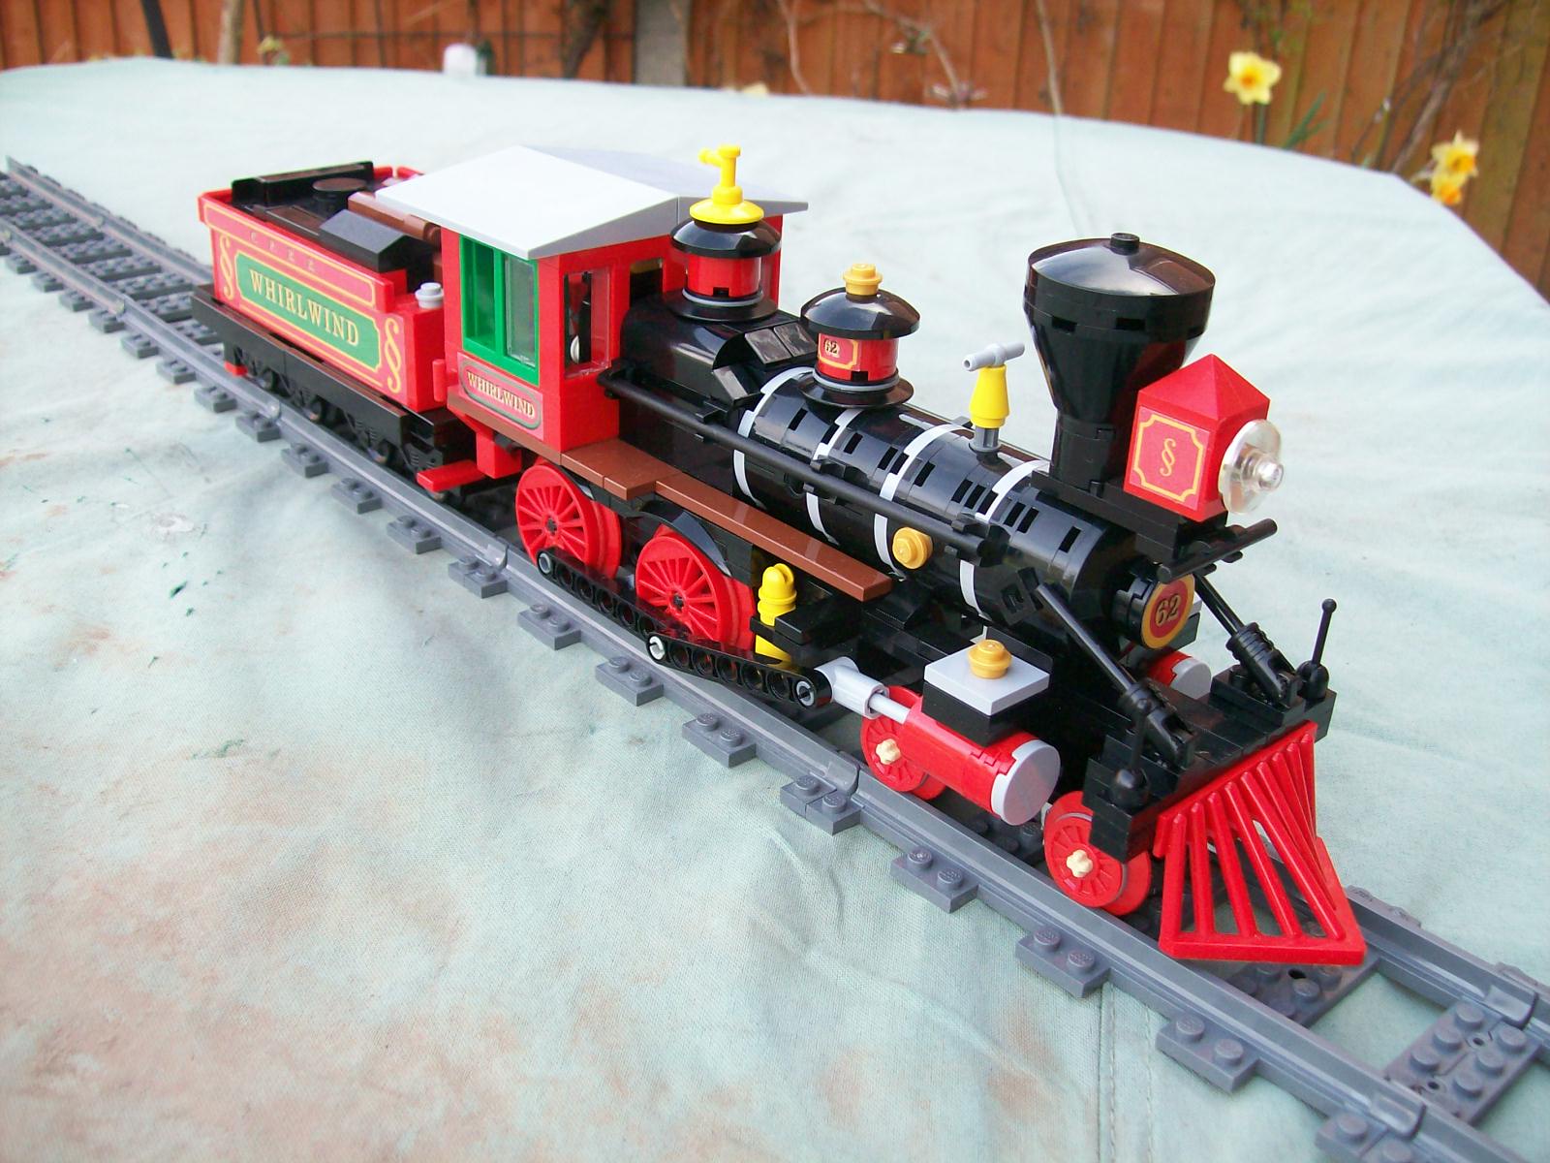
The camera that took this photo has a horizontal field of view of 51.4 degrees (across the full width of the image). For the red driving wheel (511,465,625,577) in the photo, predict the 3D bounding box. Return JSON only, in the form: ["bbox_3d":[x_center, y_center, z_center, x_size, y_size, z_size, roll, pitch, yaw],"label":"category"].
[{"bbox_3d":[-0.052,-0.014,0.395,0.008,0.037,0.037,-20,34,-38],"label":"red driving wheel"}]

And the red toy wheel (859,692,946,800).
[{"bbox_3d":[0.025,0.033,0.321,0.006,0.024,0.024,-20,34,-38],"label":"red toy wheel"}]

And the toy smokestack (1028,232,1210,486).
[{"bbox_3d":[0.058,-0.038,0.281,0.032,0.045,0.032,2,26,-1],"label":"toy smokestack"}]

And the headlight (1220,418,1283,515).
[{"bbox_3d":[0.079,-0.018,0.264,0.016,0.016,0.007,-20,34,-38],"label":"headlight"}]

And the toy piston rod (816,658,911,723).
[{"bbox_3d":[0.017,0.022,0.312,0.008,0.008,0.025,-20,34,-38],"label":"toy piston rod"}]

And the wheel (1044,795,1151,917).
[{"bbox_3d":[0.057,0.050,0.290,0.006,0.024,0.024,-20,34,-38],"label":"wheel"}]

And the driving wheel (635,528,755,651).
[{"bbox_3d":[-0.019,0.003,0.363,0.008,0.037,0.037,-20,34,-38],"label":"driving wheel"}]

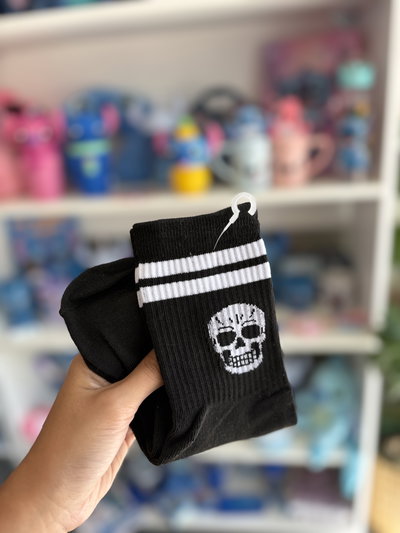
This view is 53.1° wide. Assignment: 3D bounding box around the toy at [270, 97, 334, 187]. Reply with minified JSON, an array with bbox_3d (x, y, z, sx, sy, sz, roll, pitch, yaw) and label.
[{"bbox_3d":[0.215,-0.259,0.840,0.119,0.173,0.085,0,19,11],"label":"toy"}]

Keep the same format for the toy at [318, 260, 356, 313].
[{"bbox_3d":[0.344,0.040,1.008,0.080,0.117,0.080,0,19,14],"label":"toy"}]

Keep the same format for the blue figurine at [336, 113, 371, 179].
[{"bbox_3d":[0.323,-0.250,0.847,0.065,0.127,0.070,1,19,14],"label":"blue figurine"}]

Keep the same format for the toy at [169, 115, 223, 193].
[{"bbox_3d":[-0.010,-0.237,0.860,0.101,0.151,0.080,-3,19,4],"label":"toy"}]

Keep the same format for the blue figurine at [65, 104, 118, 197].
[{"bbox_3d":[-0.246,-0.261,0.910,0.091,0.197,0.085,-5,19,-2],"label":"blue figurine"}]

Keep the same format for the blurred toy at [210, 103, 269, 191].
[{"bbox_3d":[0.087,-0.247,0.844,0.112,0.167,0.085,-2,19,7],"label":"blurred toy"}]

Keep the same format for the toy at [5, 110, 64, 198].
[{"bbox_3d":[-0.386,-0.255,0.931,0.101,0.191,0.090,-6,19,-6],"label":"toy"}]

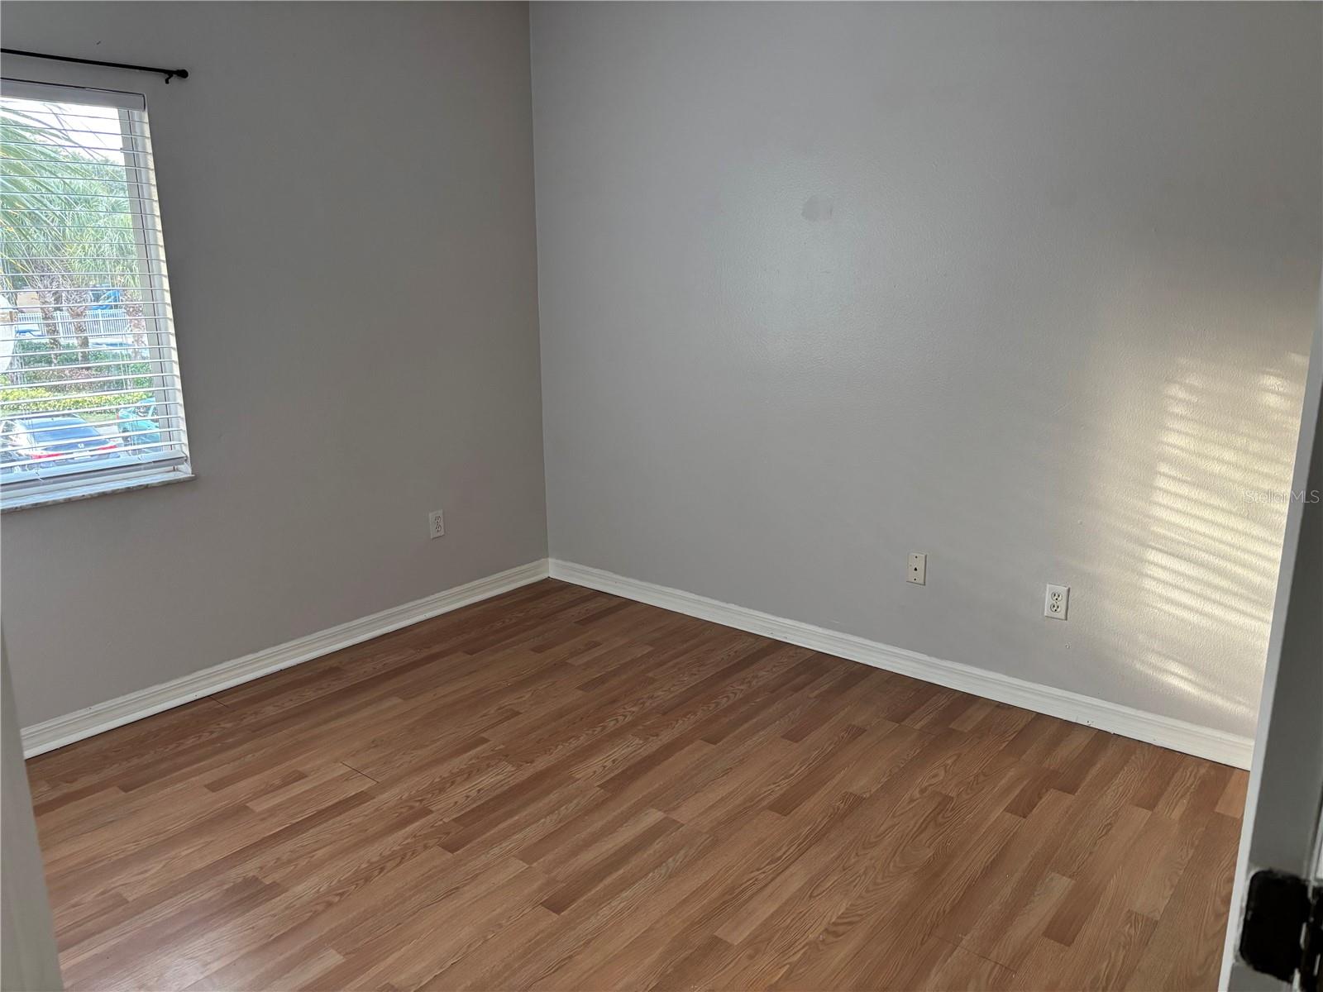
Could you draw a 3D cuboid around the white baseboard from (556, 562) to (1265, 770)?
[{"bbox_3d":[0.636,0.565,3.911,3.060,0.099,0.015,11,18,38],"label":"white baseboard"}]

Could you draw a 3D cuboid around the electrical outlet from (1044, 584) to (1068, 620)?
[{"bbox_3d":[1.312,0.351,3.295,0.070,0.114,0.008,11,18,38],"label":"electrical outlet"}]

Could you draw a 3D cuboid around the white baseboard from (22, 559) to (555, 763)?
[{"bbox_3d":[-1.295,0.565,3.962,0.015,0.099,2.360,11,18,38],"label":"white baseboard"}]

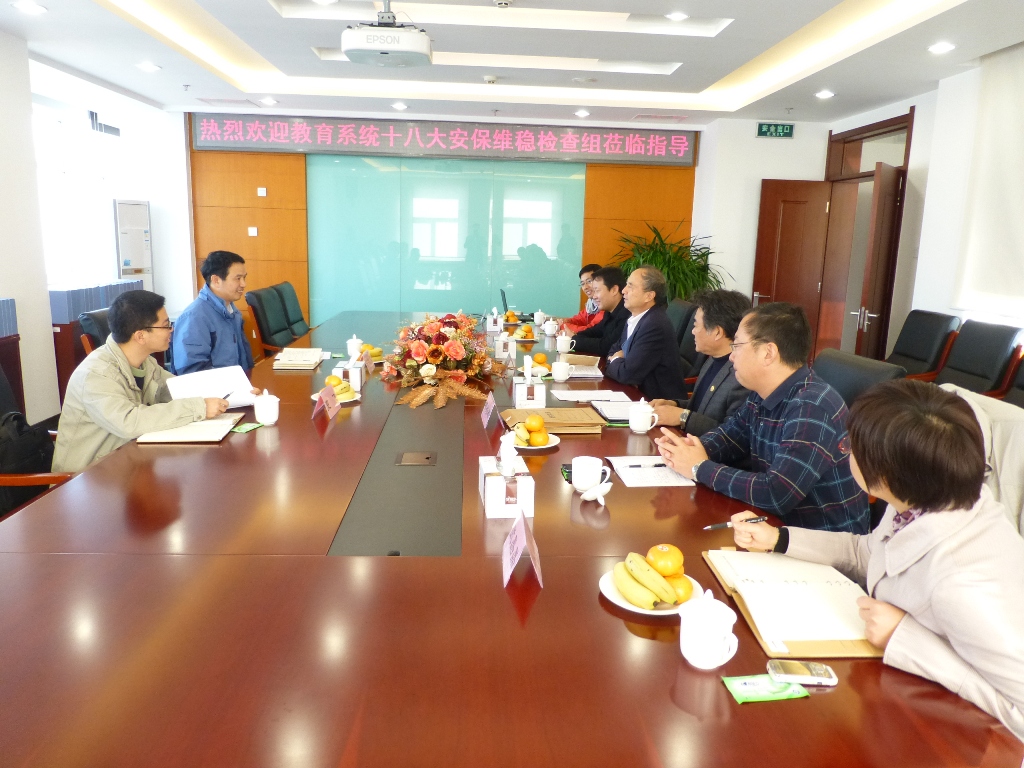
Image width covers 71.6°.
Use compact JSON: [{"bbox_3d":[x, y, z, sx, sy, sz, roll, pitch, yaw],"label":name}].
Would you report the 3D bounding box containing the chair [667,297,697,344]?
[{"bbox_3d":[0.939,-0.054,5.058,0.650,1.060,0.600,1,11,-4],"label":"chair"}]

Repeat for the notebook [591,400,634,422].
[{"bbox_3d":[0.481,0.112,3.112,0.220,0.015,0.310,1,12,-1],"label":"notebook"}]

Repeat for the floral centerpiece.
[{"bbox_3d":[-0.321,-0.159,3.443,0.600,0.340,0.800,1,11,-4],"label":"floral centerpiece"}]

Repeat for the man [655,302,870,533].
[{"bbox_3d":[0.782,0.396,2.300,0.680,1.300,0.600,1,12,-4],"label":"man"}]

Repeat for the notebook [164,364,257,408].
[{"bbox_3d":[-1.202,0.033,2.828,0.279,0.025,0.213,-14,56,-28],"label":"notebook"}]

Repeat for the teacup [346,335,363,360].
[{"bbox_3d":[-0.940,-0.232,4.258,0.096,0.131,0.110,-1,12,-12],"label":"teacup"}]

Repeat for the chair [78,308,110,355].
[{"bbox_3d":[-1.910,0.112,3.955,0.640,1.030,0.580,1,12,-4],"label":"chair"}]

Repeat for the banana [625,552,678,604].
[{"bbox_3d":[0.290,0.405,1.473,0.043,0.043,0.185,-3,12,-20],"label":"banana"}]

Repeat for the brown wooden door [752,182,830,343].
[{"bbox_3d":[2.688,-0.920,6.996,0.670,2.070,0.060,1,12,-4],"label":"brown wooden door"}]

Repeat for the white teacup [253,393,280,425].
[{"bbox_3d":[-0.935,0.083,2.693,0.096,0.131,0.110,-3,12,-19],"label":"white teacup"}]

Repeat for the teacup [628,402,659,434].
[{"bbox_3d":[0.500,0.116,2.709,0.110,0.131,0.096,1,11,-4],"label":"teacup"}]

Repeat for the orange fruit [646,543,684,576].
[{"bbox_3d":[0.310,0.357,1.435,0.075,0.065,0.075,1,12,-4],"label":"orange fruit"}]

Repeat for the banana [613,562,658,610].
[{"bbox_3d":[0.254,0.418,1.467,0.050,0.040,0.168,-2,12,-16],"label":"banana"}]

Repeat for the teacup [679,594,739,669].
[{"bbox_3d":[0.348,0.428,1.254,0.093,0.135,0.111,-9,16,-42],"label":"teacup"}]

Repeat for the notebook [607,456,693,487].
[{"bbox_3d":[0.445,0.279,2.285,0.218,0.012,0.292,1,12,-4],"label":"notebook"}]

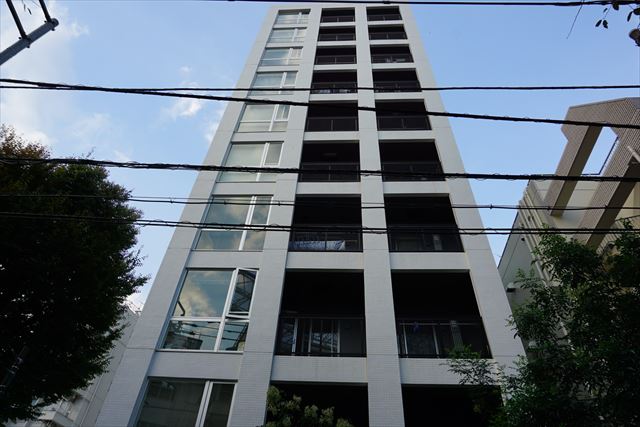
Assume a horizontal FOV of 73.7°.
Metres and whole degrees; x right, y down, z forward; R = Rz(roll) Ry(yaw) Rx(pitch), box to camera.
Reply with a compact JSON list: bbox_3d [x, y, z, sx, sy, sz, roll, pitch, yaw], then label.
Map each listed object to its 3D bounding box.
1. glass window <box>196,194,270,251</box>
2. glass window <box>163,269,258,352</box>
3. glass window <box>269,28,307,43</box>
[{"bbox_3d":[-2.564,0.303,13.333,1.981,2.448,0.120,0,-47,4],"label":"glass window"},{"bbox_3d":[-2.721,2.442,11.001,1.981,2.448,0.150,0,-47,4],"label":"glass window"},{"bbox_3d":[-1.797,-10.222,24.701,1.981,2.448,0.120,0,-47,4],"label":"glass window"}]

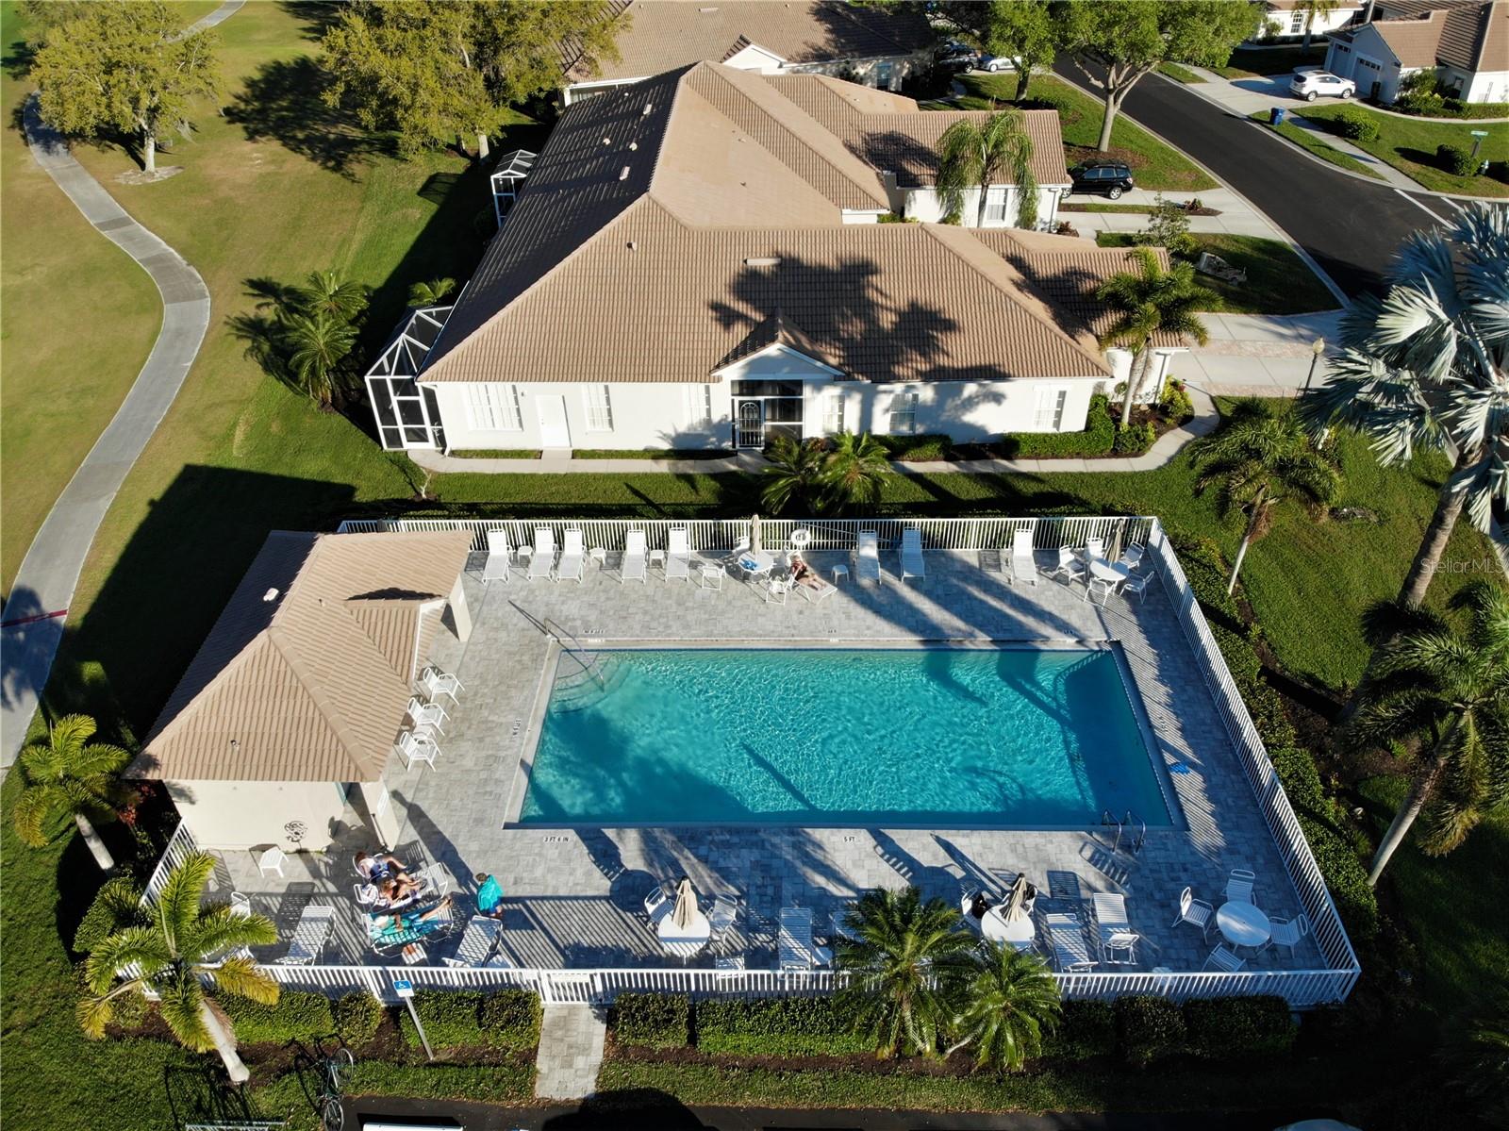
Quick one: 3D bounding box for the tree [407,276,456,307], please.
[{"bbox_3d":[-12.580,-9.744,41.892,2.200,3.800,2.200,0,39,1],"label":"tree"}]

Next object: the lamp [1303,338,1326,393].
[{"bbox_3d":[20.835,-7.365,39.121,0.430,2.600,0.430,0,39,1],"label":"lamp"}]

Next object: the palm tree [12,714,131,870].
[{"bbox_3d":[-14.493,5.391,22.615,2.500,4.000,2.500,0,39,1],"label":"palm tree"}]

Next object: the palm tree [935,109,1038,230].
[{"bbox_3d":[10.420,-17.376,48.052,4.600,6.500,4.600,0,39,2],"label":"palm tree"}]

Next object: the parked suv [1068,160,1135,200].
[{"bbox_3d":[18.216,-20.960,56.797,4.560,1.680,1.800,2,39,4],"label":"parked suv"}]

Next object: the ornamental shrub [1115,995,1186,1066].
[{"bbox_3d":[7.588,8.950,20.168,1.200,0.880,0.900,0,39,1],"label":"ornamental shrub"}]

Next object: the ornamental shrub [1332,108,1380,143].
[{"bbox_3d":[37.045,-26.938,64.317,2.000,1.600,2.500,-5,39,-5],"label":"ornamental shrub"}]

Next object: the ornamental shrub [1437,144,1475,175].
[{"bbox_3d":[40.132,-23.154,59.790,1.700,1.300,2.000,-5,39,-5],"label":"ornamental shrub"}]

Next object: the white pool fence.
[{"bbox_3d":[-0.397,3.748,26.404,24.804,1.230,14.823,0,39,1],"label":"white pool fence"}]

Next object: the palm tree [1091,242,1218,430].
[{"bbox_3d":[13.704,-7.752,36.599,4.000,5.900,4.000,0,39,1],"label":"palm tree"}]

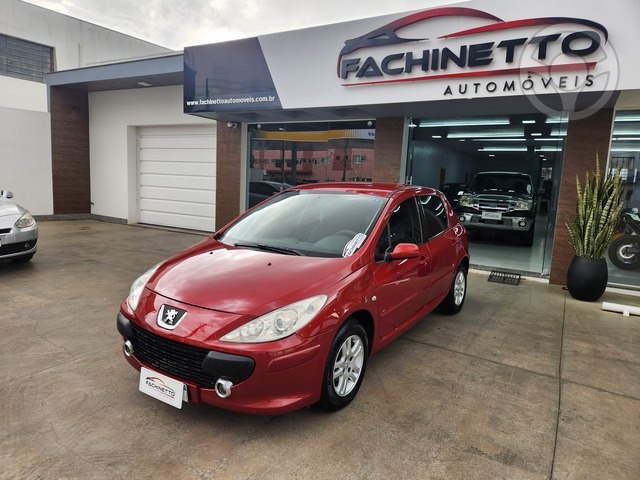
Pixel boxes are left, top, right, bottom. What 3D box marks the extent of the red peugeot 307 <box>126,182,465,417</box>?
[{"bbox_3d":[0.206,0.185,4.221,1.800,1.510,4.210,8,10,33],"label":"red peugeot 307"}]

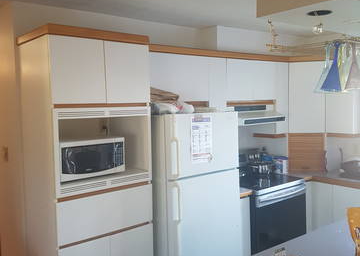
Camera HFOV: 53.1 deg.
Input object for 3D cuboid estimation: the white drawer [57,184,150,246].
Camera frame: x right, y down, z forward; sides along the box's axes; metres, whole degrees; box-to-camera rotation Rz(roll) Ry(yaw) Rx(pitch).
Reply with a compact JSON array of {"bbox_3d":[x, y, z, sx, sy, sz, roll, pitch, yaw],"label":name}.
[{"bbox_3d":[-0.604,0.529,2.477,0.664,0.274,0.490,-5,7,-39],"label":"white drawer"}]

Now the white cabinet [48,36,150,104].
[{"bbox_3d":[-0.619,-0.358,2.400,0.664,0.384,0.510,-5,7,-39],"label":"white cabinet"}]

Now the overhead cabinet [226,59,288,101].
[{"bbox_3d":[0.709,-0.478,3.735,0.963,0.408,0.305,-5,7,-39],"label":"overhead cabinet"}]

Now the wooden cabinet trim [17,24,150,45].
[{"bbox_3d":[-0.650,-0.581,2.411,0.679,0.059,0.616,-5,7,-39],"label":"wooden cabinet trim"}]

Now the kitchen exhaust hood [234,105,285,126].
[{"bbox_3d":[0.688,-0.144,3.655,0.719,0.170,0.448,-5,7,-39],"label":"kitchen exhaust hood"}]

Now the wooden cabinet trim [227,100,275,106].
[{"bbox_3d":[0.709,-0.238,3.578,0.732,0.046,0.031,-5,7,-39],"label":"wooden cabinet trim"}]

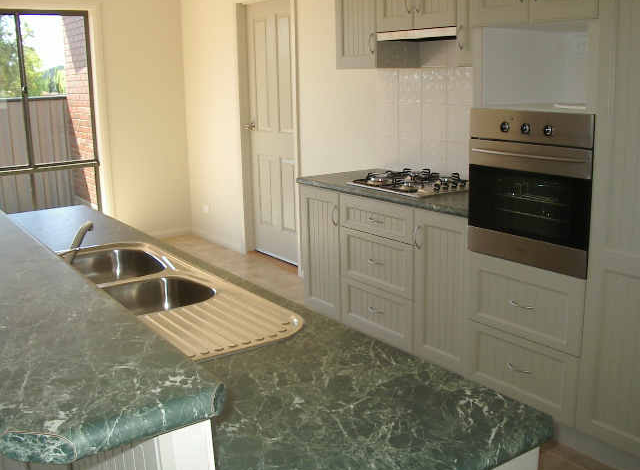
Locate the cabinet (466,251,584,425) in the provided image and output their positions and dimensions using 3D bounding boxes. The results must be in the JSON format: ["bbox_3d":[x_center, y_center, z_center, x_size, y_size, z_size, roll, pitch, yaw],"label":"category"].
[{"bbox_3d":[1.071,0.377,3.123,0.580,0.623,0.598,-10,16,-35],"label":"cabinet"}]

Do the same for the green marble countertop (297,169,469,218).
[{"bbox_3d":[0.500,-0.249,3.799,0.605,0.034,1.342,-10,16,-35],"label":"green marble countertop"}]

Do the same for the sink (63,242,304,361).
[{"bbox_3d":[-0.534,0.228,2.042,0.480,0.170,1.175,-10,16,-35],"label":"sink"}]

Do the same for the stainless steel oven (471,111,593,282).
[{"bbox_3d":[1.045,-0.222,2.979,0.560,0.610,0.600,-10,16,-35],"label":"stainless steel oven"}]

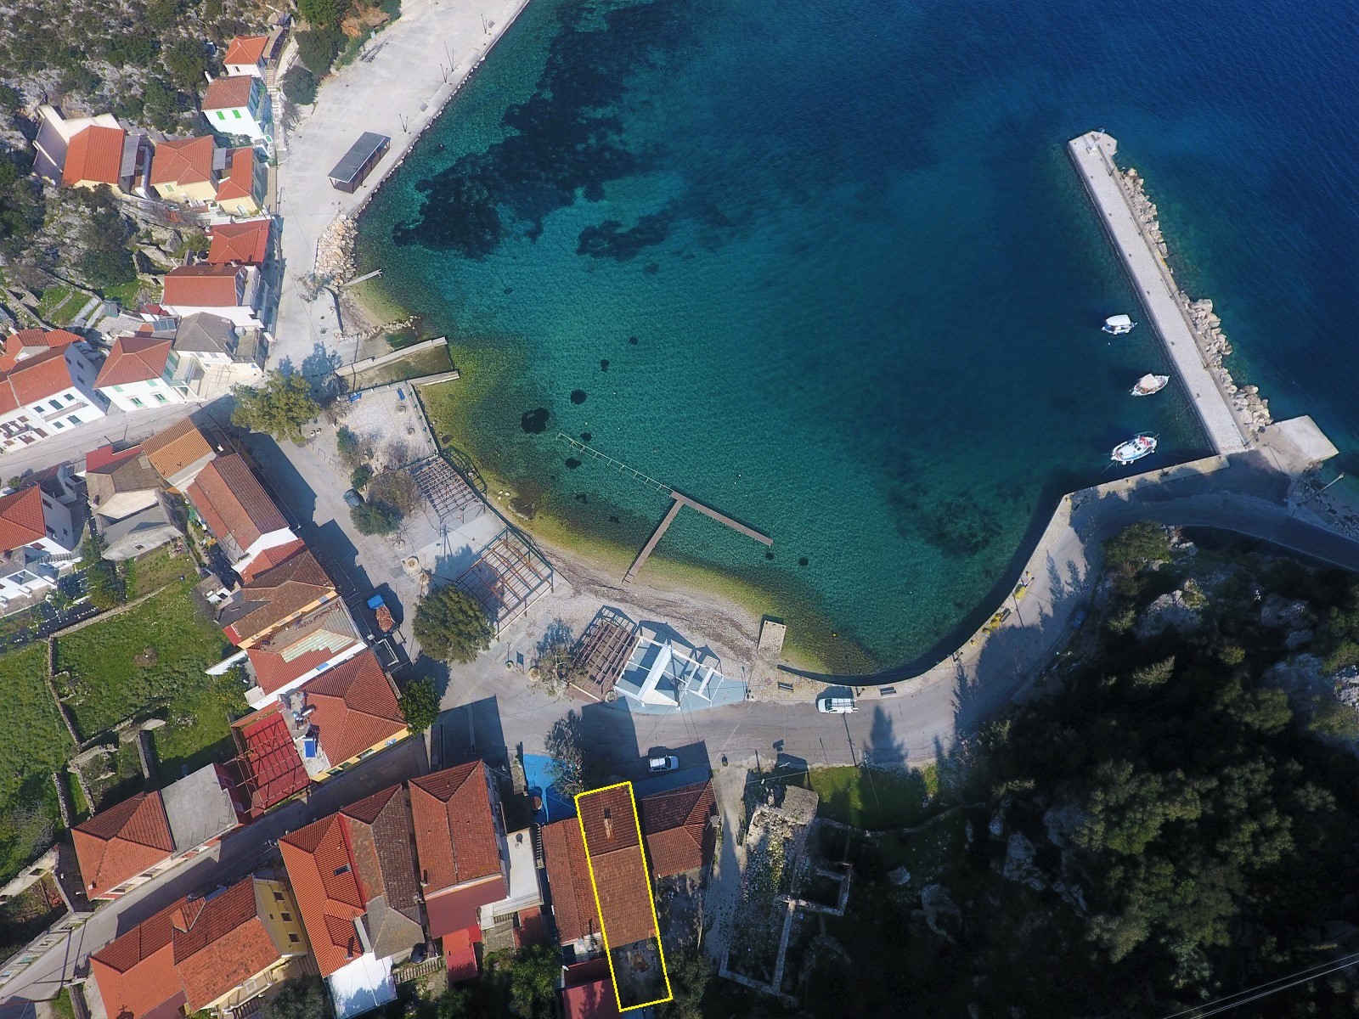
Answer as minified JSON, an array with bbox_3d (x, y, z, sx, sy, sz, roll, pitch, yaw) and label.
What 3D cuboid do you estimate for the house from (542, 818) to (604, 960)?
[{"bbox_3d":[-11.480,41.770,87.820,4.810,6.300,12.940,-13,62,-6],"label":"house"}]

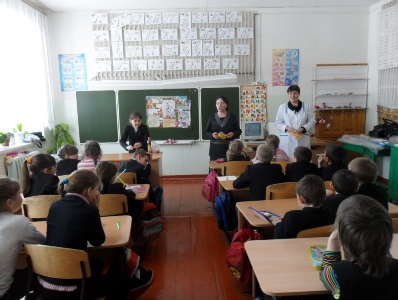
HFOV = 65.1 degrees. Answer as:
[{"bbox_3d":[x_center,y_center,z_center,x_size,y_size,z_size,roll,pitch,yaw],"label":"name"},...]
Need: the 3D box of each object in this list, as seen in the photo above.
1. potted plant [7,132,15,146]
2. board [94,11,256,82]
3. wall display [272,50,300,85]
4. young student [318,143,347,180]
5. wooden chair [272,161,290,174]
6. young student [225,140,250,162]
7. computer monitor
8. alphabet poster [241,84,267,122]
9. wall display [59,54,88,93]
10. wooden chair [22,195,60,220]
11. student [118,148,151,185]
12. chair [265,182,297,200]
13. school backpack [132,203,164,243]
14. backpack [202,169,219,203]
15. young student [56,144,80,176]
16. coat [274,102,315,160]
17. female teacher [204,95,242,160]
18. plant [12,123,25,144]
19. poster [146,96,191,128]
[{"bbox_3d":[-2.540,-0.139,4.220,0.110,0.200,0.110,-2,8,-2],"label":"potted plant"},{"bbox_3d":[-0.462,-1.843,5.602,2.930,1.250,0.060,-2,9,-2],"label":"board"},{"bbox_3d":[1.596,-1.508,5.742,0.485,0.685,0.010,-2,8,-2],"label":"wall display"},{"bbox_3d":[1.306,0.438,3.178,0.390,1.010,0.560,-3,8,-14],"label":"young student"},{"bbox_3d":[0.981,0.475,4.068,0.380,0.710,0.420,-2,8,-2],"label":"wooden chair"},{"bbox_3d":[0.471,0.379,3.798,0.380,1.010,0.600,-1,8,1],"label":"young student"},{"bbox_3d":[0.972,-0.340,5.704,0.380,0.350,0.380,-2,8,-2],"label":"computer monitor"},{"bbox_3d":[1.045,-0.878,5.928,0.500,0.690,0.010,-2,8,-2],"label":"alphabet poster"},{"bbox_3d":[-2.270,-1.393,5.634,0.490,0.665,0.020,-2,9,-2],"label":"wall display"},{"bbox_3d":[-1.254,0.744,2.819,0.390,0.770,0.440,-1,9,1],"label":"wooden chair"},{"bbox_3d":[-0.633,0.469,3.339,0.420,1.000,0.560,1,9,20],"label":"student"},{"bbox_3d":[0.781,0.633,2.949,0.380,0.710,0.420,-2,8,-2],"label":"chair"},{"bbox_3d":[-0.477,0.657,2.850,0.270,0.350,0.190,-9,12,-41],"label":"school backpack"},{"bbox_3d":[0.127,0.469,4.009,0.190,0.410,0.290,-4,8,-16],"label":"backpack"},{"bbox_3d":[-1.465,0.438,3.631,0.370,1.020,0.560,0,8,10],"label":"young student"},{"bbox_3d":[1.488,-0.268,4.963,0.640,1.000,0.360,0,8,8],"label":"coat"},{"bbox_3d":[0.422,-0.078,5.005,0.560,1.570,0.360,-1,8,3],"label":"female teacher"},{"bbox_3d":[-2.711,-0.248,4.695,0.200,0.340,0.200,-2,8,-2],"label":"plant"},{"bbox_3d":[-0.560,-0.707,5.880,0.820,0.605,0.010,-2,8,-2],"label":"poster"}]

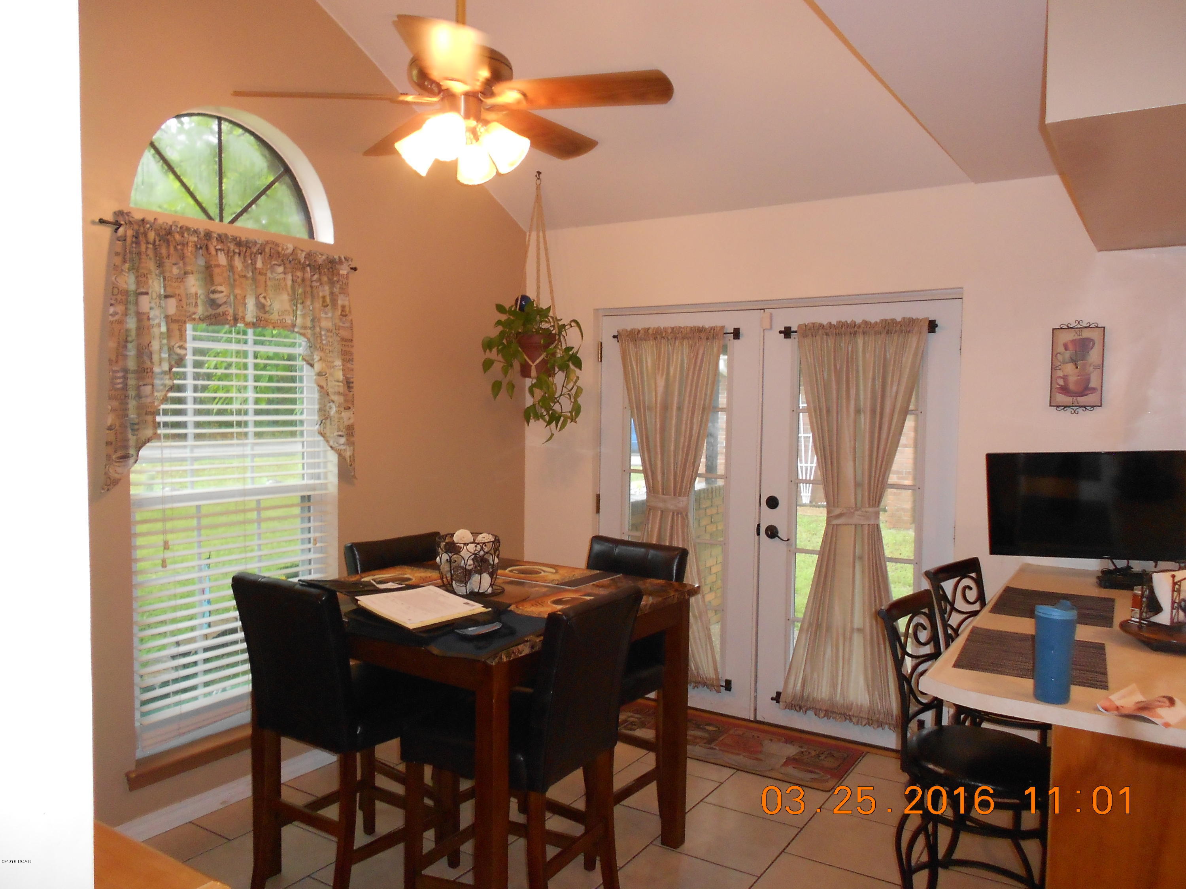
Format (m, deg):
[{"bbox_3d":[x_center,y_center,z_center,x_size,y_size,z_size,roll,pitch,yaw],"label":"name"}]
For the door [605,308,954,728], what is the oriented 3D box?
[{"bbox_3d":[0.798,0.335,4.376,1.850,2.055,0.100,2,3,32],"label":"door"}]

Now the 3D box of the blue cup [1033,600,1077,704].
[{"bbox_3d":[1.043,0.469,2.018,0.092,0.218,0.092,2,3,32],"label":"blue cup"}]

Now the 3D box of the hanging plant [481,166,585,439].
[{"bbox_3d":[-0.300,-0.689,4.525,0.480,1.360,0.460,1,3,0],"label":"hanging plant"}]

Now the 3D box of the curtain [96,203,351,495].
[{"bbox_3d":[-1.345,-0.318,3.418,0.100,0.950,1.080,2,3,32],"label":"curtain"}]

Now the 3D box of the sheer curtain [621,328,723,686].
[{"bbox_3d":[0.384,0.318,4.588,0.615,1.840,0.075,2,3,32],"label":"sheer curtain"}]

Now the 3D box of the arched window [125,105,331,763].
[{"bbox_3d":[-1.416,-0.090,3.536,0.140,2.400,0.920,2,3,32],"label":"arched window"}]

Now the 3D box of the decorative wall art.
[{"bbox_3d":[1.947,-0.310,3.583,0.183,0.378,0.022,2,3,32],"label":"decorative wall art"}]

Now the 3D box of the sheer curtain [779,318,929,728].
[{"bbox_3d":[1.183,0.361,4.081,0.635,1.850,0.075,2,3,32],"label":"sheer curtain"}]

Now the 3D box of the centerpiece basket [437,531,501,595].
[{"bbox_3d":[-0.424,0.406,3.102,0.230,0.205,0.230,1,3,0],"label":"centerpiece basket"}]

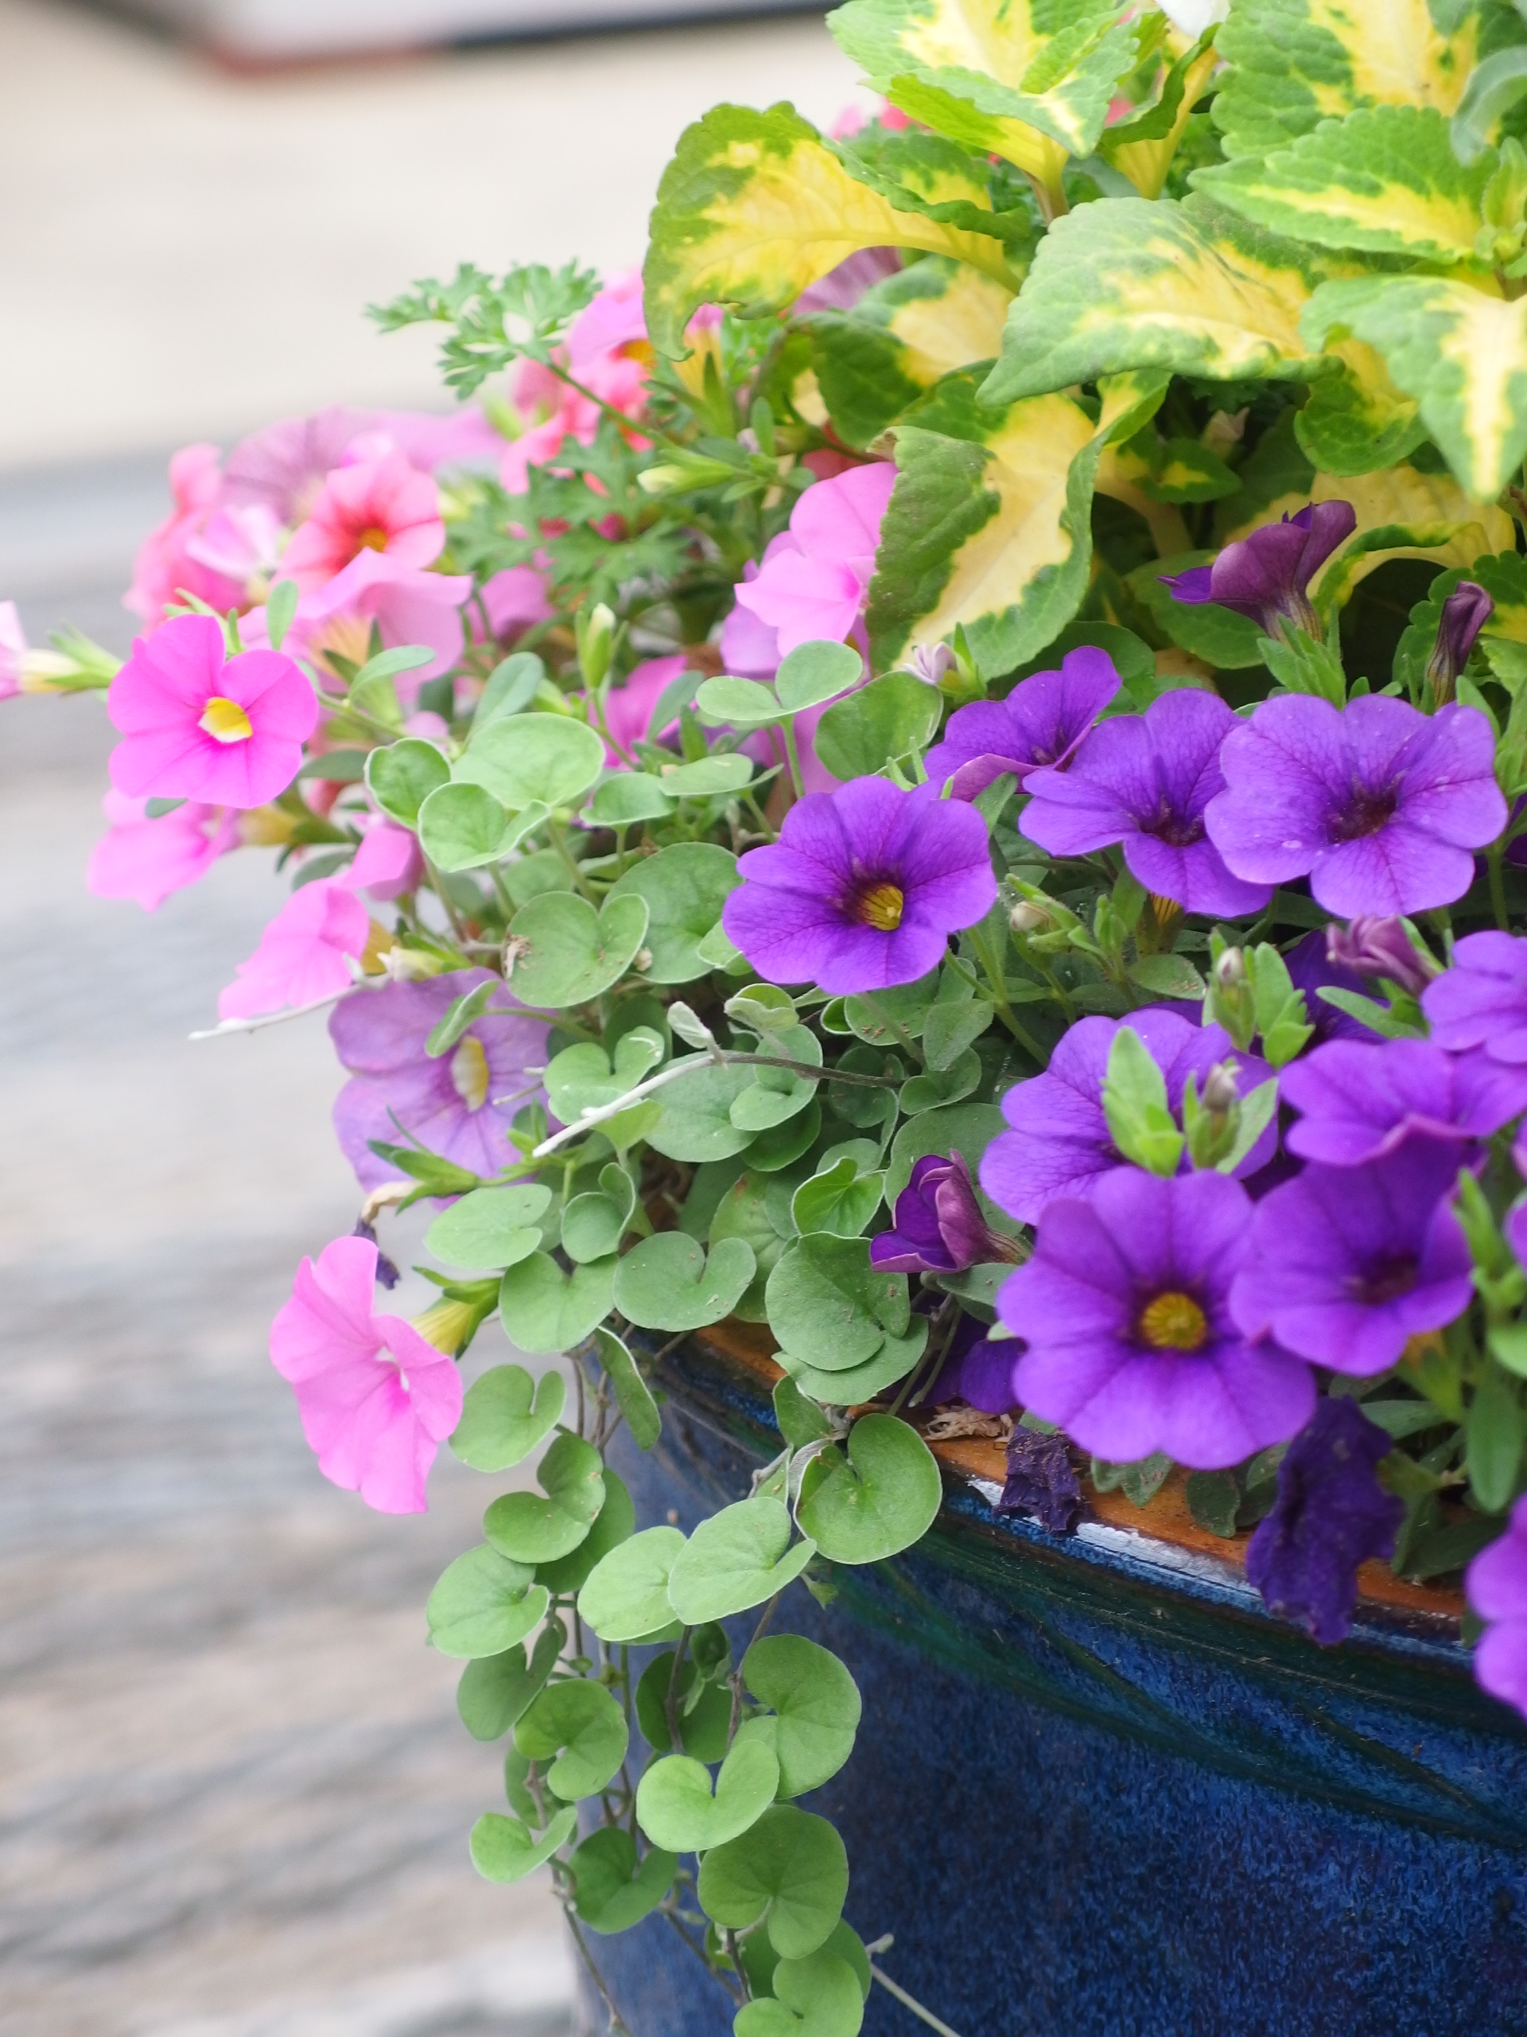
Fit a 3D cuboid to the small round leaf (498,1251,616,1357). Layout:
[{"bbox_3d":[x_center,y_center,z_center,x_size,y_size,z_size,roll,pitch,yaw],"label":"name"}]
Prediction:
[{"bbox_3d":[-0.025,0.034,0.795,0.015,0.004,0.015,9,62,15],"label":"small round leaf"}]

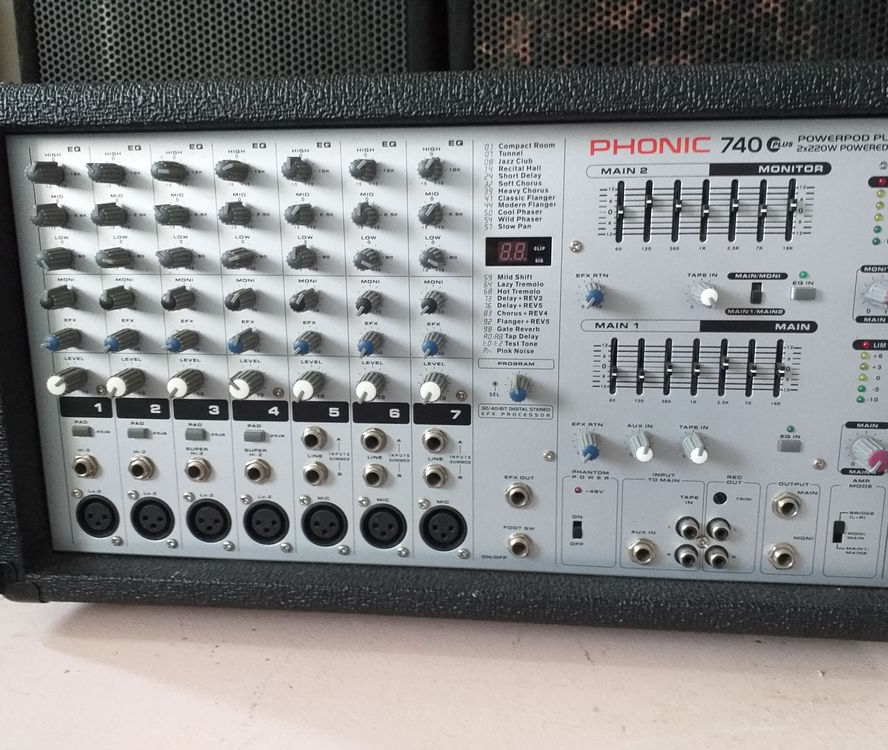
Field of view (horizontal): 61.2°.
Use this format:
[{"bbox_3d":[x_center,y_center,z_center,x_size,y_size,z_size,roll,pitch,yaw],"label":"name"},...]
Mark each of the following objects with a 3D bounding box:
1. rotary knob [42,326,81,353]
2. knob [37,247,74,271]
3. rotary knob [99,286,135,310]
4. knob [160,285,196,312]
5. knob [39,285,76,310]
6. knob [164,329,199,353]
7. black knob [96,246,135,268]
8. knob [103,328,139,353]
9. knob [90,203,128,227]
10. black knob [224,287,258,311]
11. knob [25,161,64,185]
[{"bbox_3d":[-0.179,-0.016,0.352,0.011,0.011,0.015,1,11,6],"label":"rotary knob"},{"bbox_3d":[-0.179,-0.053,0.345,0.011,0.011,0.014,1,11,6],"label":"knob"},{"bbox_3d":[-0.150,-0.034,0.346,0.011,0.011,0.014,1,11,6],"label":"rotary knob"},{"bbox_3d":[-0.124,-0.035,0.351,0.011,0.011,0.017,1,11,6],"label":"knob"},{"bbox_3d":[-0.184,-0.036,0.358,0.011,0.011,0.017,1,11,6],"label":"knob"},{"bbox_3d":[-0.121,-0.015,0.346,0.011,0.011,0.015,1,11,6],"label":"knob"},{"bbox_3d":[-0.154,-0.054,0.351,0.011,0.011,0.017,1,11,6],"label":"black knob"},{"bbox_3d":[-0.149,-0.015,0.347,0.011,0.011,0.015,1,11,6],"label":"knob"},{"bbox_3d":[-0.150,-0.071,0.338,0.011,0.011,0.014,1,11,6],"label":"knob"},{"bbox_3d":[-0.094,-0.035,0.348,0.011,0.011,0.017,1,11,6],"label":"black knob"},{"bbox_3d":[-0.180,-0.091,0.337,0.010,0.010,0.015,1,11,6],"label":"knob"}]

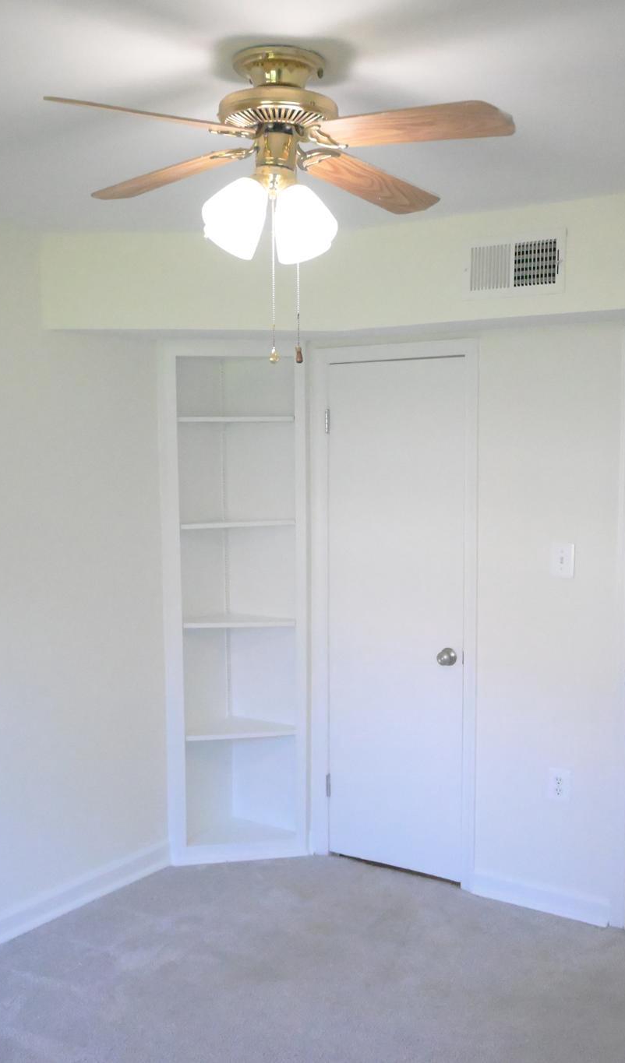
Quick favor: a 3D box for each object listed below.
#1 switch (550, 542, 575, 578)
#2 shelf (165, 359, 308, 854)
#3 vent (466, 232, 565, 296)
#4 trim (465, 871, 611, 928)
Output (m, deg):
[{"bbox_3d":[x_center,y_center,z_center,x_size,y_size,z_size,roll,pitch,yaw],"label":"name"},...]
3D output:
[{"bbox_3d":[0.883,0.106,3.769,0.084,0.122,0.013,3,6,35],"label":"switch"},{"bbox_3d":[-0.328,0.296,4.423,0.584,2.113,0.280,-1,5,-10],"label":"shelf"},{"bbox_3d":[0.639,-0.848,3.385,0.349,0.198,0.018,3,6,35],"label":"vent"},{"bbox_3d":[0.832,1.345,3.916,0.535,0.095,0.015,3,6,35],"label":"trim"}]

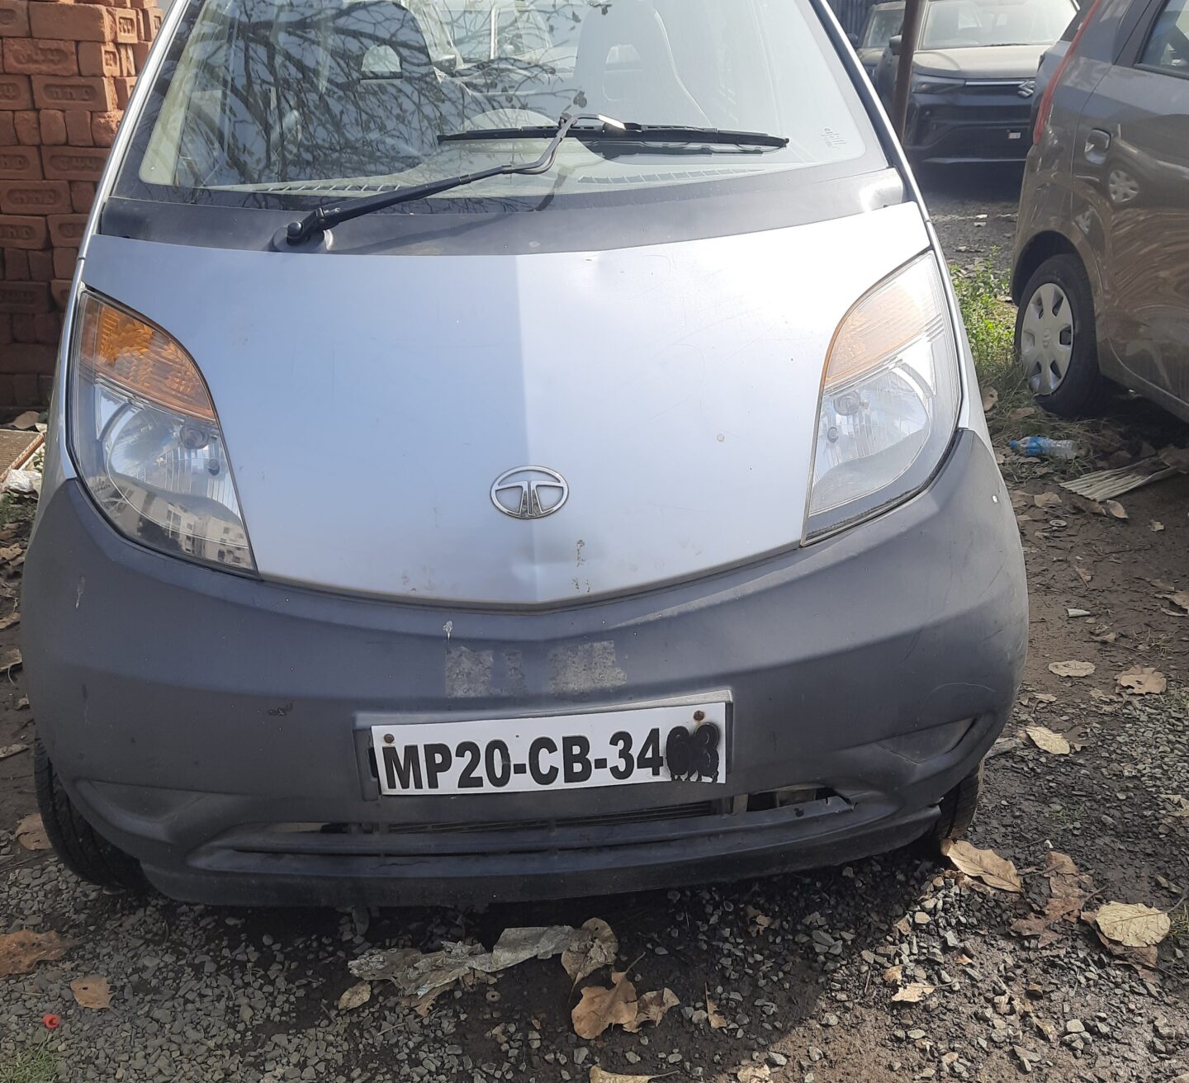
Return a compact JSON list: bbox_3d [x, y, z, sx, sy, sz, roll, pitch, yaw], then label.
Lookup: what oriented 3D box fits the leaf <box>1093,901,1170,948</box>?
[{"bbox_3d":[0.849,0.600,1.803,0.129,0.025,0.096,-6,26,-11],"label":"leaf"}]

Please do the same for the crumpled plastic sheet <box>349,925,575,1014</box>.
[{"bbox_3d":[-0.196,0.643,1.735,0.351,0.040,0.145,-6,22,-8],"label":"crumpled plastic sheet"}]

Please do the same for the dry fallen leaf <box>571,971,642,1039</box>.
[{"bbox_3d":[0.025,0.675,1.659,0.109,0.025,0.133,11,28,24],"label":"dry fallen leaf"}]

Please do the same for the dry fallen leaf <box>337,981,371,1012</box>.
[{"bbox_3d":[-0.355,0.677,1.702,0.031,0.012,0.061,15,29,32],"label":"dry fallen leaf"}]

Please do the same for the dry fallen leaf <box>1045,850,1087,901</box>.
[{"bbox_3d":[0.785,0.560,1.896,0.067,0.020,0.126,9,27,20],"label":"dry fallen leaf"}]

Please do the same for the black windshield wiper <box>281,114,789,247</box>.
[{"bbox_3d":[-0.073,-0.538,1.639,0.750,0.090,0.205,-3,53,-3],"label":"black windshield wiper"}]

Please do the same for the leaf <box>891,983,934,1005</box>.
[{"bbox_3d":[0.468,0.662,1.683,0.069,0.015,0.032,-15,28,-28],"label":"leaf"}]

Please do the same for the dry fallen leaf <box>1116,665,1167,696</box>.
[{"bbox_3d":[1.177,0.297,2.453,0.102,0.020,0.112,6,26,13],"label":"dry fallen leaf"}]

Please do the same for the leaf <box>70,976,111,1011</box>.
[{"bbox_3d":[-0.757,0.677,1.721,0.072,0.014,0.066,-3,25,-3],"label":"leaf"}]

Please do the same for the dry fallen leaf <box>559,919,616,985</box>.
[{"bbox_3d":[-0.006,0.629,1.757,0.086,0.025,0.137,6,26,13],"label":"dry fallen leaf"}]

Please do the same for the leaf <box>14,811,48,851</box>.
[{"bbox_3d":[-0.987,0.518,2.018,0.060,0.020,0.116,-20,31,-35],"label":"leaf"}]

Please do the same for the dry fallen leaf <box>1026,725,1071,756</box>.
[{"bbox_3d":[0.895,0.392,2.256,0.074,0.018,0.106,-14,28,-27],"label":"dry fallen leaf"}]

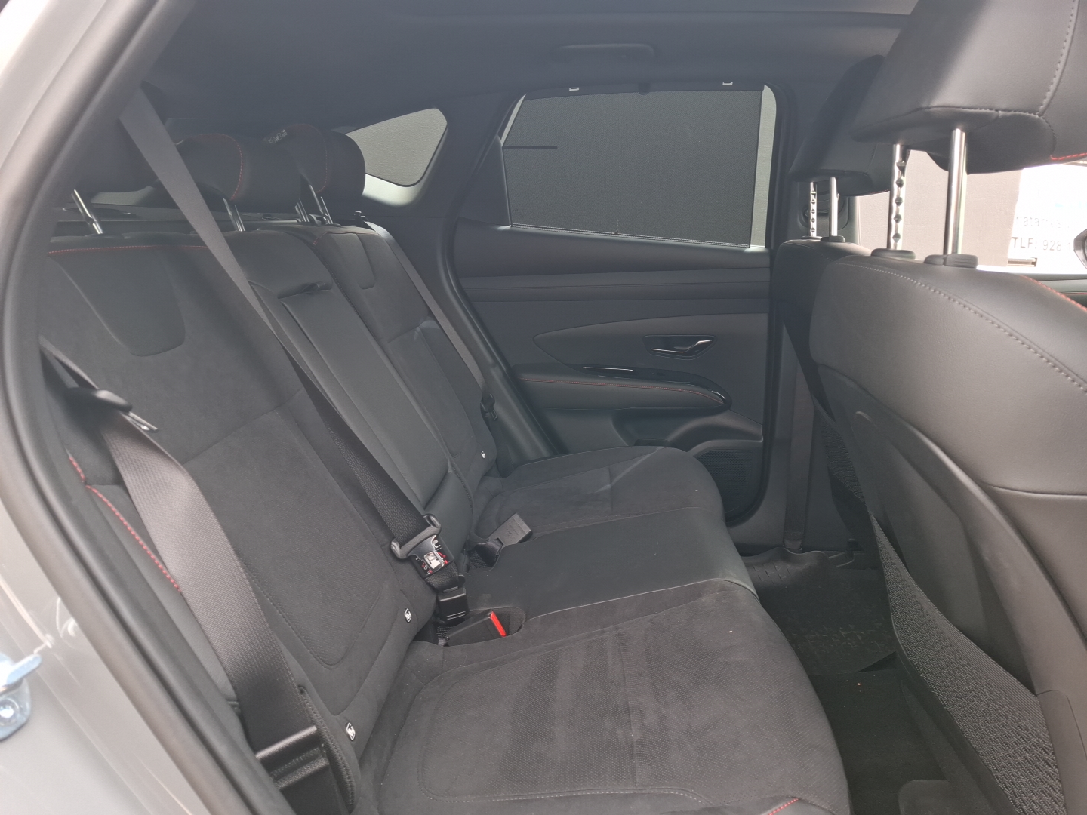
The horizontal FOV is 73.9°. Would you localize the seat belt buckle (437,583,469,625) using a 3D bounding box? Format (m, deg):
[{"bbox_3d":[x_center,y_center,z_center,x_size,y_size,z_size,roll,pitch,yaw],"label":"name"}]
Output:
[{"bbox_3d":[-0.131,0.282,1.035,0.041,0.043,0.025,-14,15,-20],"label":"seat belt buckle"}]

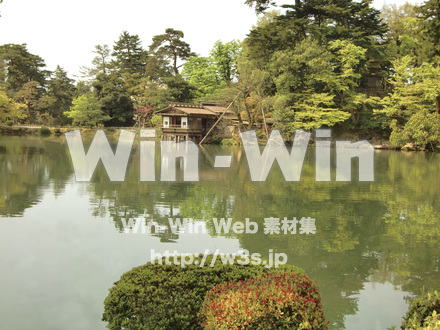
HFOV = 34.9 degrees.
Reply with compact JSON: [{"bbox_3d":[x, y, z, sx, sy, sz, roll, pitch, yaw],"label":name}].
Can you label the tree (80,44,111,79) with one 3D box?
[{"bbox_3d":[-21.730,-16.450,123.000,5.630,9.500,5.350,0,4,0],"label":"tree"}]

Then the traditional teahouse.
[{"bbox_3d":[-2.398,-4.652,77.824,5.000,4.500,8.300,4,4,38],"label":"traditional teahouse"}]

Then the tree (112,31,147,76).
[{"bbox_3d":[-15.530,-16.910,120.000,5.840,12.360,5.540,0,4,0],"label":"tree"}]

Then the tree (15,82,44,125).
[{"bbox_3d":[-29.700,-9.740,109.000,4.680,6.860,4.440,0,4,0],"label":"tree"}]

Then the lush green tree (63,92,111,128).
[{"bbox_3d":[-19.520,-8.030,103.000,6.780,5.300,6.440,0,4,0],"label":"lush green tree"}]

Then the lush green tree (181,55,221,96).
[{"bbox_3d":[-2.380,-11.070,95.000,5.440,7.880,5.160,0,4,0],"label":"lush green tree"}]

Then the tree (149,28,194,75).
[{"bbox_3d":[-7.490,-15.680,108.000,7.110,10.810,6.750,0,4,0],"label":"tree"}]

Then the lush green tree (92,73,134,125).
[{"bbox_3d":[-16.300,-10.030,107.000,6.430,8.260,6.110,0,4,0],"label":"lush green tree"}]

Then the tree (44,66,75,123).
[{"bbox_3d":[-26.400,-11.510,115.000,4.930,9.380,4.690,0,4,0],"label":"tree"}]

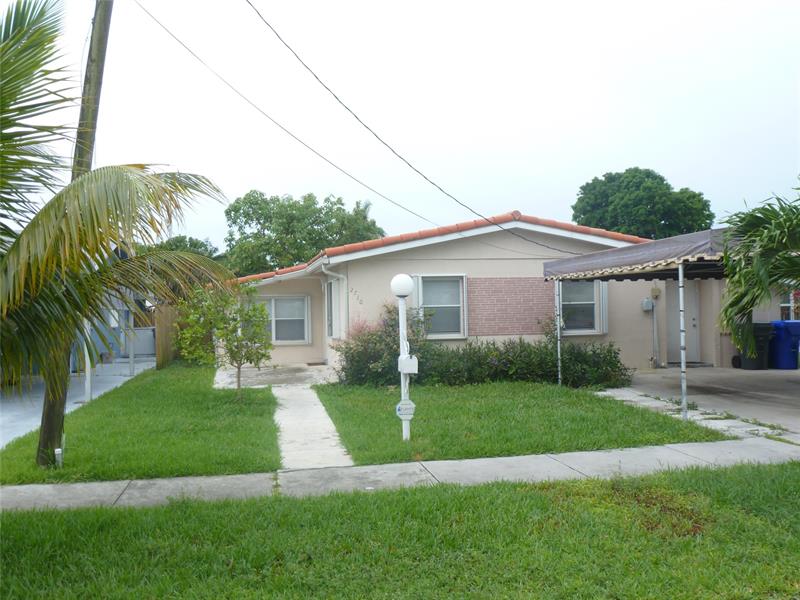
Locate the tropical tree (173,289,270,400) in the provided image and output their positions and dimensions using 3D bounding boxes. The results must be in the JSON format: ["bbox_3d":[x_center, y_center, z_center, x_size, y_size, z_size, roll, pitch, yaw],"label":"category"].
[{"bbox_3d":[-3.200,0.744,12.500,1.730,1.970,1.470,-1,0,-11],"label":"tropical tree"}]

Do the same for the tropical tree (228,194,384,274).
[{"bbox_3d":[-3.857,-1.253,28.000,6.460,6.180,6.010,-1,0,-11],"label":"tropical tree"}]

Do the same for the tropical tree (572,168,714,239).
[{"bbox_3d":[13.346,-2.830,38.000,8.020,8.760,7.460,-1,0,-11],"label":"tropical tree"}]

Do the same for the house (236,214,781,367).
[{"bbox_3d":[1.601,-0.098,20.584,14.400,3.600,11.000,-1,0,-11],"label":"house"}]

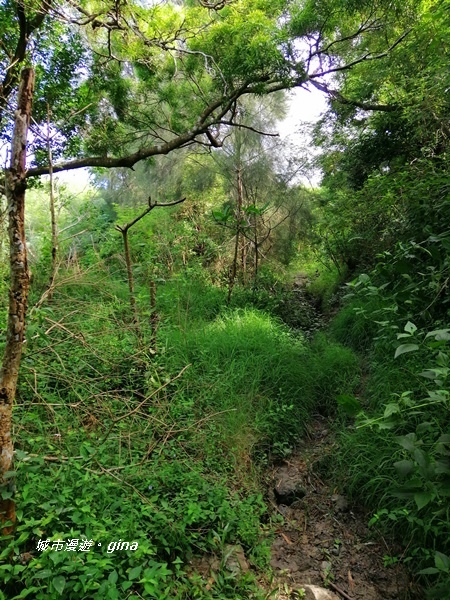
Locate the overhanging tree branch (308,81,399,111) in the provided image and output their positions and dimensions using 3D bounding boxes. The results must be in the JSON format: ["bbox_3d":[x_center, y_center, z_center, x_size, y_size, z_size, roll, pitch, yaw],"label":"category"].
[{"bbox_3d":[1.226,-1.942,4.300,0.860,0.300,0.280,0,3,0],"label":"overhanging tree branch"}]

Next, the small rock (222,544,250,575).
[{"bbox_3d":[0.052,1.300,2.250,0.140,0.120,0.130,0,3,0],"label":"small rock"}]

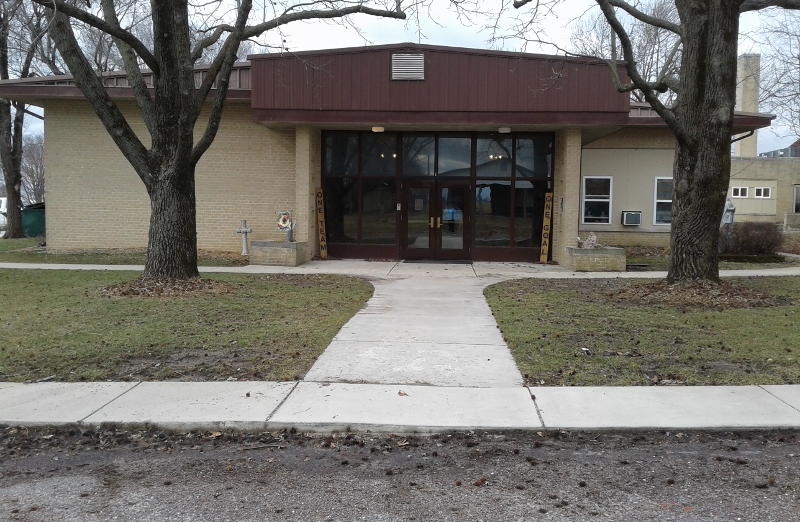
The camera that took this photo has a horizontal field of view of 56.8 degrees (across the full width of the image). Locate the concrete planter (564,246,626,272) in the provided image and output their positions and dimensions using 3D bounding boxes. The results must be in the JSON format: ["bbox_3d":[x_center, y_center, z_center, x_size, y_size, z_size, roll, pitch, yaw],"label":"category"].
[{"bbox_3d":[4.557,-0.065,17.280,1.140,0.490,1.400,1,4,4],"label":"concrete planter"}]

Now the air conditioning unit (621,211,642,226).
[{"bbox_3d":[7.000,-1.281,22.401,0.500,0.415,0.440,1,4,4],"label":"air conditioning unit"}]

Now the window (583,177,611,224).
[{"bbox_3d":[6.027,-1.839,22.555,0.865,1.450,0.120,1,4,4],"label":"window"}]

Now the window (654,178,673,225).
[{"bbox_3d":[8.156,-1.800,22.412,0.865,1.450,0.120,1,4,4],"label":"window"}]

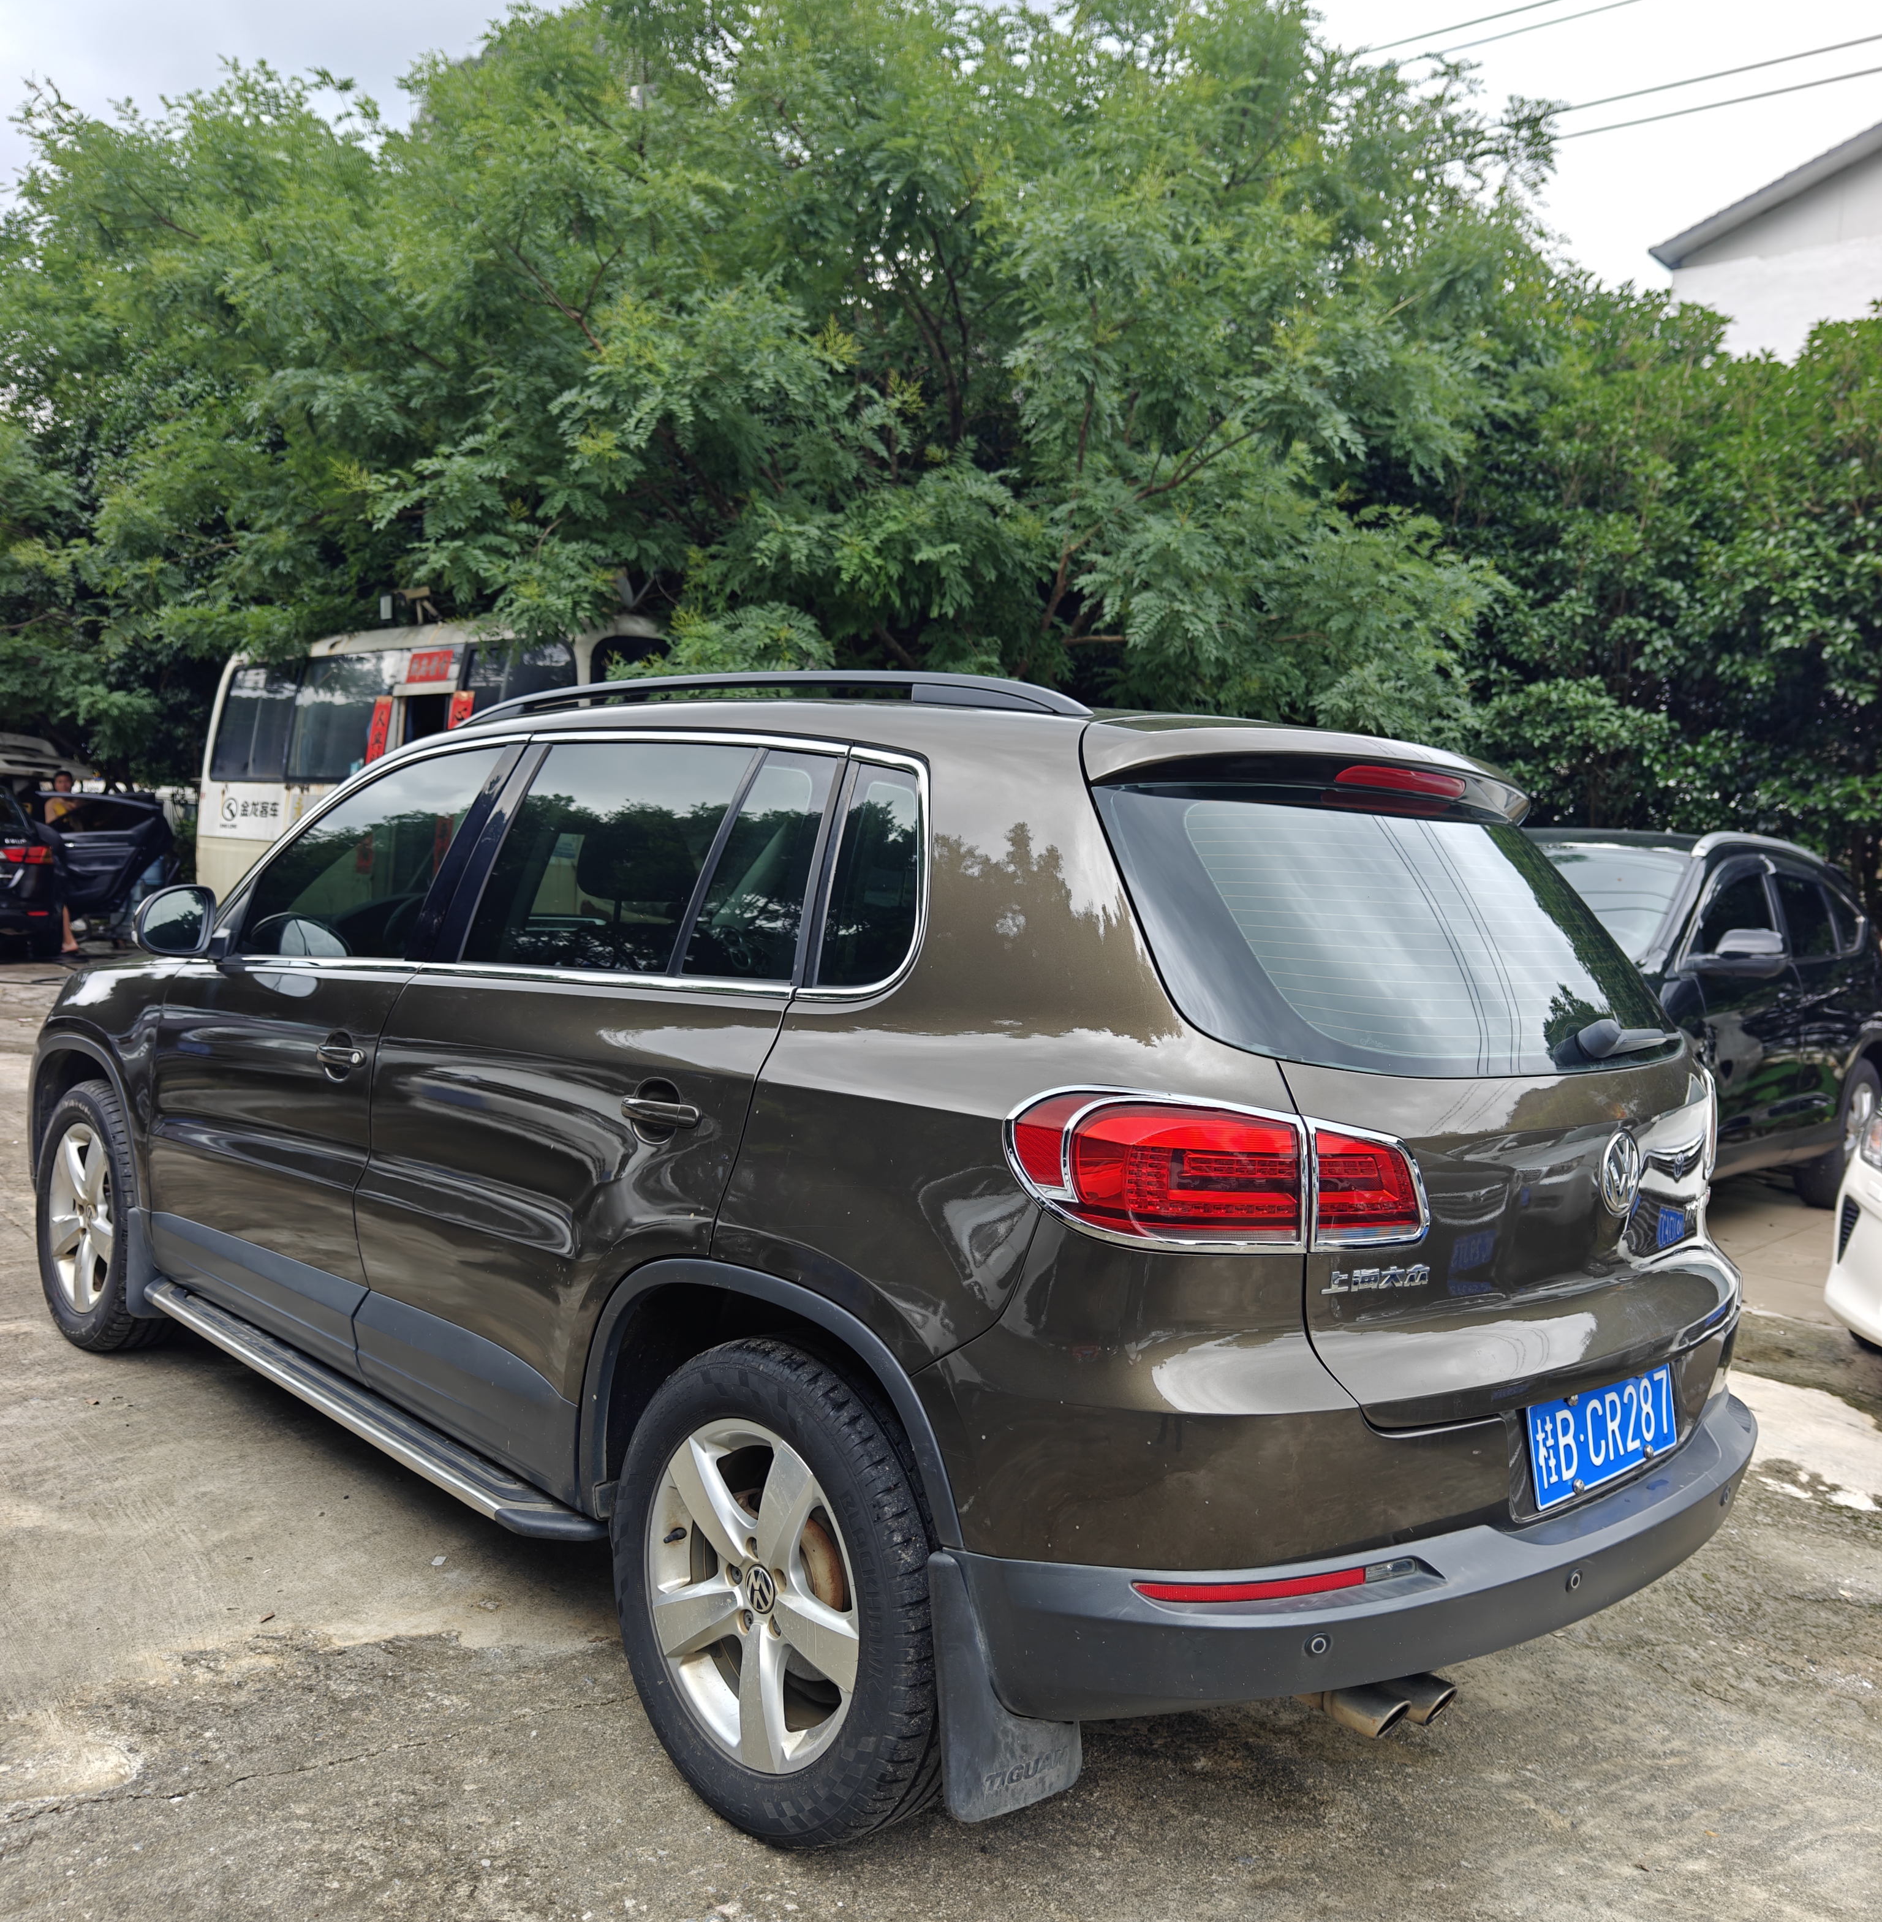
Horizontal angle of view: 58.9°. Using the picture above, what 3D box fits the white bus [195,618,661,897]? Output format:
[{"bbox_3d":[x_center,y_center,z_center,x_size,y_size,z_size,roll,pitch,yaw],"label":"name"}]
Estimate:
[{"bbox_3d":[-2.723,-0.800,11.157,5.750,2.700,2.050,6,4,43],"label":"white bus"}]

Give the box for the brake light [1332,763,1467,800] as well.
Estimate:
[{"bbox_3d":[0.694,-0.273,2.507,0.360,0.037,0.035,0,4,-45],"label":"brake light"}]

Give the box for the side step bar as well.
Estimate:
[{"bbox_3d":[-1.118,0.800,3.110,0.170,0.075,1.690,0,4,-44],"label":"side step bar"}]

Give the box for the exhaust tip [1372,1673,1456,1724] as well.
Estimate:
[{"bbox_3d":[0.572,0.900,2.067,0.062,0.061,0.130,0,4,-45],"label":"exhaust tip"}]

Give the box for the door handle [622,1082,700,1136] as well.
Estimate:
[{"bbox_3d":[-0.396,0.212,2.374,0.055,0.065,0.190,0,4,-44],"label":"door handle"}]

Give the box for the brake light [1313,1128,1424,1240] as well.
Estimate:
[{"bbox_3d":[0.503,0.257,1.975,0.178,0.133,0.050,1,4,-34],"label":"brake light"}]

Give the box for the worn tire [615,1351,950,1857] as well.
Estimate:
[{"bbox_3d":[-0.177,0.842,2.281,0.235,0.690,0.690,0,4,-44],"label":"worn tire"}]

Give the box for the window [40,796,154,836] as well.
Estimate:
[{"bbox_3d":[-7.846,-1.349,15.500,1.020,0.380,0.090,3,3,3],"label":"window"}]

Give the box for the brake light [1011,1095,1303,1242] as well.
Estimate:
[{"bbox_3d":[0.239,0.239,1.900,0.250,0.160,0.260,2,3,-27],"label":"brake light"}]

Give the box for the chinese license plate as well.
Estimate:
[{"bbox_3d":[0.915,0.634,2.287,0.440,0.140,0.015,0,-6,-44],"label":"chinese license plate"}]

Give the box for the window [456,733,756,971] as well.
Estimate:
[{"bbox_3d":[-0.553,-0.165,2.718,0.630,0.410,0.035,7,-14,45],"label":"window"}]

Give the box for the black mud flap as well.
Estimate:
[{"bbox_3d":[0.095,0.857,2.043,0.255,0.340,0.060,0,4,-45],"label":"black mud flap"}]

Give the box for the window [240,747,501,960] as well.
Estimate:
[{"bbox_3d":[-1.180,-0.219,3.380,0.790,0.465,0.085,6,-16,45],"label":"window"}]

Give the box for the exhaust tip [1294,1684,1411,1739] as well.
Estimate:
[{"bbox_3d":[0.508,0.896,2.031,0.062,0.061,0.135,0,4,-45],"label":"exhaust tip"}]

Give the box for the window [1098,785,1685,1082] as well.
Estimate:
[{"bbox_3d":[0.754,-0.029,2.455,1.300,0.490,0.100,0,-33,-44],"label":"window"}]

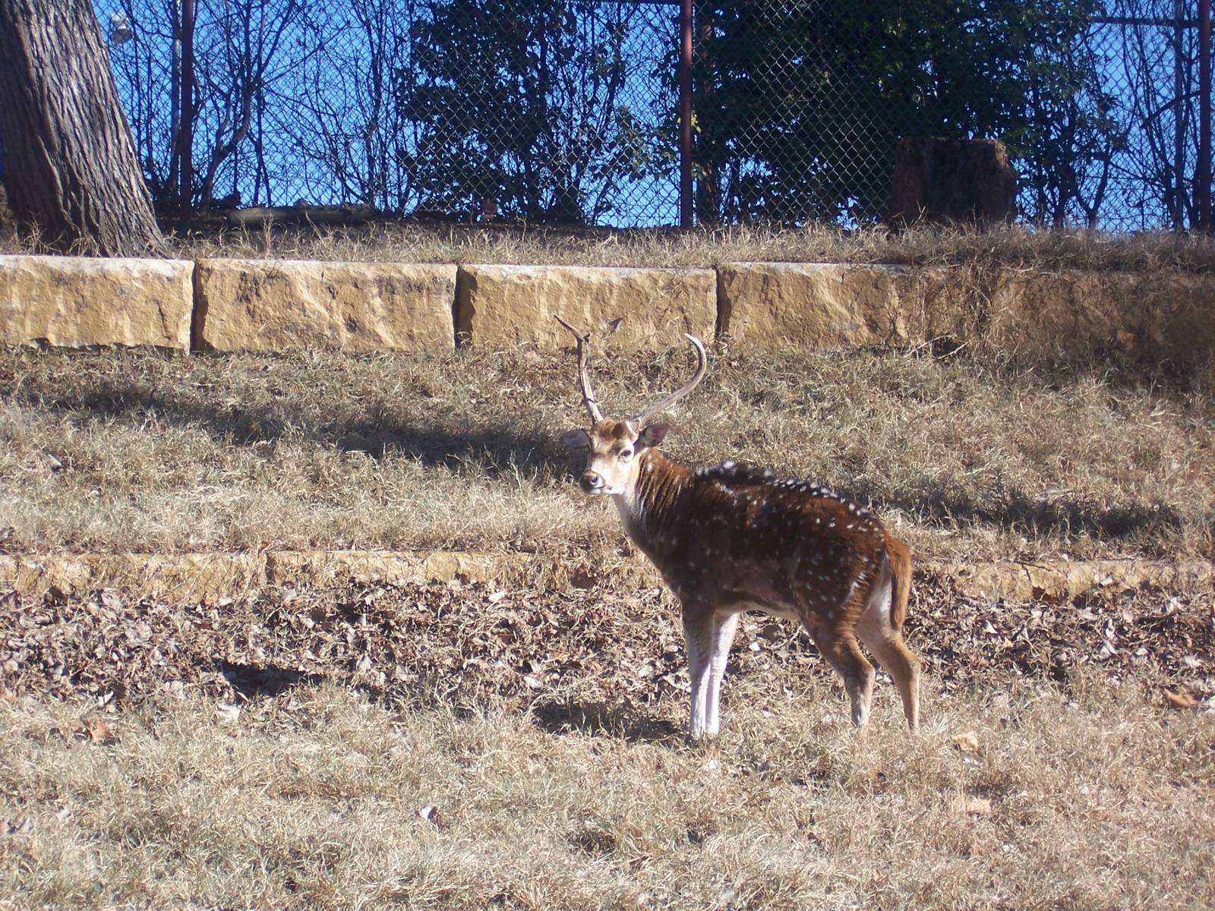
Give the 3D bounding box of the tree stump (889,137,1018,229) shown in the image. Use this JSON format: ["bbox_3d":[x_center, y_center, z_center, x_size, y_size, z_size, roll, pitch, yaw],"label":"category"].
[{"bbox_3d":[1.700,-1.320,22.800,0.620,0.470,0.500,0,5,0],"label":"tree stump"}]

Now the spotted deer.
[{"bbox_3d":[0.400,0.225,14.600,1.280,1.310,0.420,3,6,33],"label":"spotted deer"}]

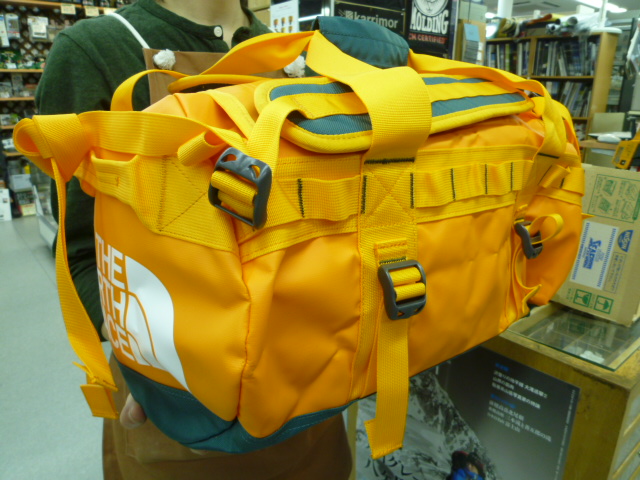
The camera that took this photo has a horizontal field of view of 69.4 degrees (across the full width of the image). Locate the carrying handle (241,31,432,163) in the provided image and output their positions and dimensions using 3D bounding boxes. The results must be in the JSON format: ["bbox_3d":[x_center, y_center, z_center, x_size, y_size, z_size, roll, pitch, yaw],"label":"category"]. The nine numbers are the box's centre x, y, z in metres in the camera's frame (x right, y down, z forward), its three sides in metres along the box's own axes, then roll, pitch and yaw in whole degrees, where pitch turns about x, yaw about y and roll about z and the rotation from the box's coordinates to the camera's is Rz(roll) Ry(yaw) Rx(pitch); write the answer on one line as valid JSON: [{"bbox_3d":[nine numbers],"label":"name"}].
[{"bbox_3d":[0.031,-0.164,0.554,0.150,0.145,0.220,-10,20,-34],"label":"carrying handle"}]

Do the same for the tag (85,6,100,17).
[{"bbox_3d":[-1.994,-2.002,4.050,0.123,0.087,0.008,-14,23,-37],"label":"tag"}]

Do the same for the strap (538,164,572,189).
[{"bbox_3d":[0.336,-0.091,0.660,0.052,0.036,0.020,-10,20,-34],"label":"strap"}]

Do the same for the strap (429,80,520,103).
[{"bbox_3d":[0.238,-0.224,0.693,0.230,0.012,0.040,-16,57,-33],"label":"strap"}]

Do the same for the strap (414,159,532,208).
[{"bbox_3d":[0.198,-0.072,0.571,0.225,0.038,0.014,-10,20,-34],"label":"strap"}]

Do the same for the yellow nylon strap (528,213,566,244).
[{"bbox_3d":[0.302,-0.015,0.620,0.040,0.036,0.035,-10,20,-34],"label":"yellow nylon strap"}]

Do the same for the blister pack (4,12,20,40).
[{"bbox_3d":[-2.925,-2.034,4.400,0.104,0.220,0.030,-8,19,-24],"label":"blister pack"}]

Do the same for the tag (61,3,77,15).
[{"bbox_3d":[-2.122,-1.953,3.900,0.127,0.087,0.008,-14,23,-37],"label":"tag"}]

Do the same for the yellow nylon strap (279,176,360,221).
[{"bbox_3d":[0.002,-0.039,0.435,0.089,0.038,0.012,-10,20,-34],"label":"yellow nylon strap"}]

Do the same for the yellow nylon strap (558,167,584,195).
[{"bbox_3d":[0.376,-0.089,0.690,0.045,0.036,0.014,-10,20,-34],"label":"yellow nylon strap"}]

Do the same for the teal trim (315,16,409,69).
[{"bbox_3d":[0.056,-0.265,0.620,0.125,0.055,0.060,-2,16,-36],"label":"teal trim"}]

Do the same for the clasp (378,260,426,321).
[{"bbox_3d":[0.087,0.053,0.488,0.050,0.058,0.018,-10,20,-34],"label":"clasp"}]

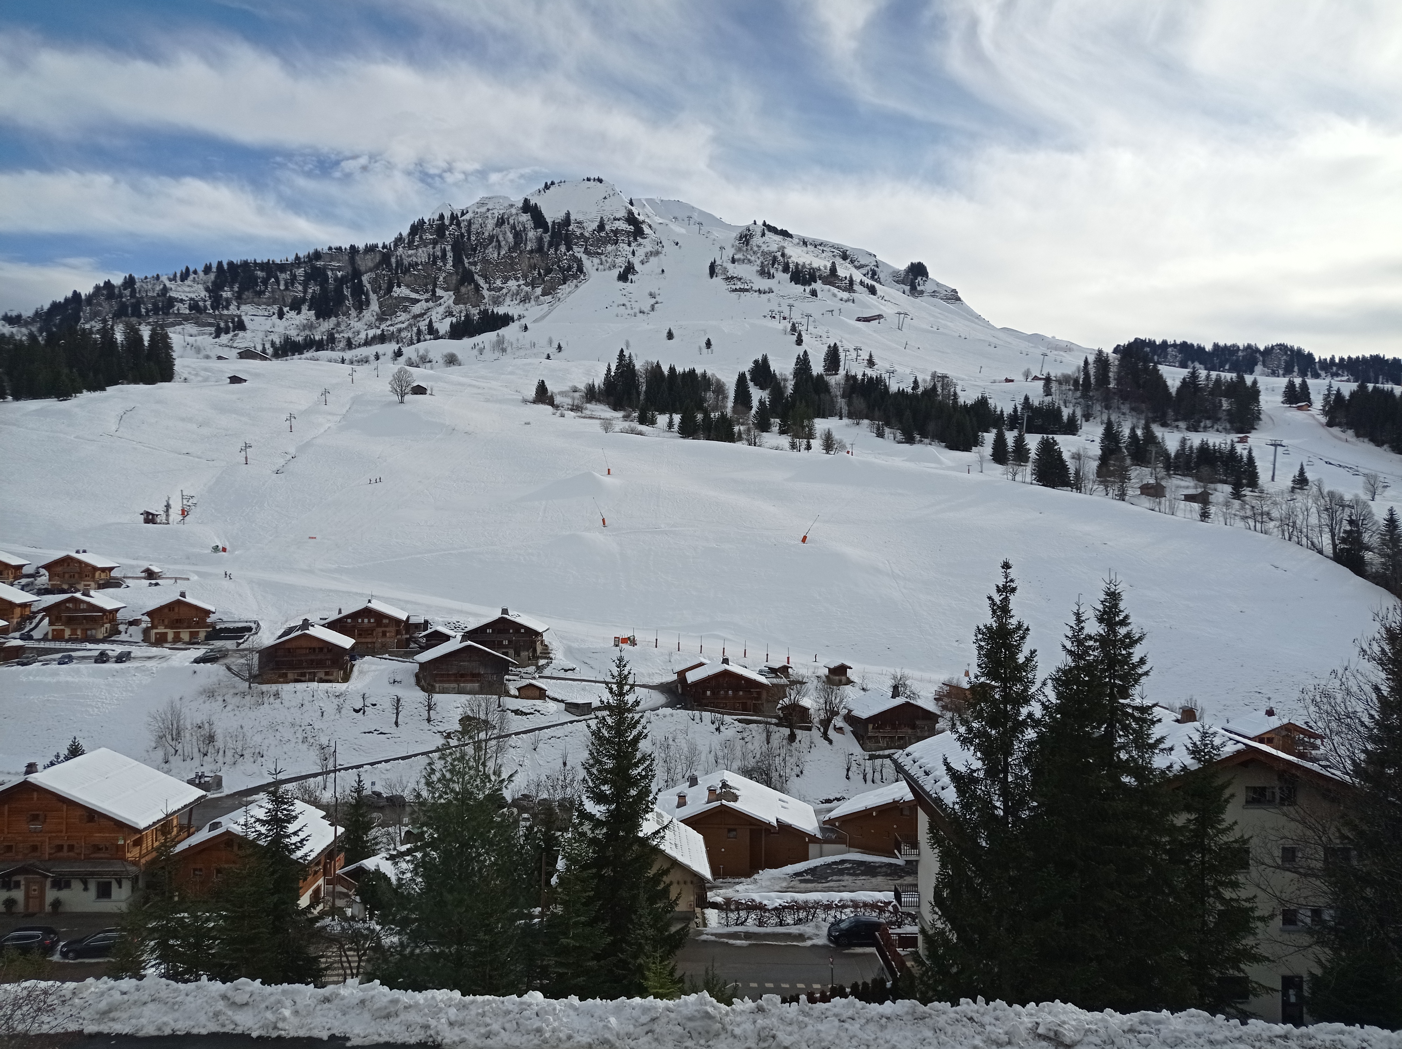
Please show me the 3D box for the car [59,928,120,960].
[{"bbox_3d":[-36.254,25.483,69.000,4.600,1.500,1.810,0,-1,-5],"label":"car"}]

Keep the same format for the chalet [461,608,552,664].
[{"bbox_3d":[-37.173,21.597,217.739,14.400,9.390,13.500,0,-1,-3],"label":"chalet"}]

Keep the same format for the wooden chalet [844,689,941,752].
[{"bbox_3d":[31.747,32.027,186.711,12.700,8.360,13.500,0,-1,-6],"label":"wooden chalet"}]

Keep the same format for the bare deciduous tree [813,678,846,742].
[{"bbox_3d":[19.651,28.197,173.000,4.800,9.300,4.800,0,-1,6],"label":"bare deciduous tree"}]

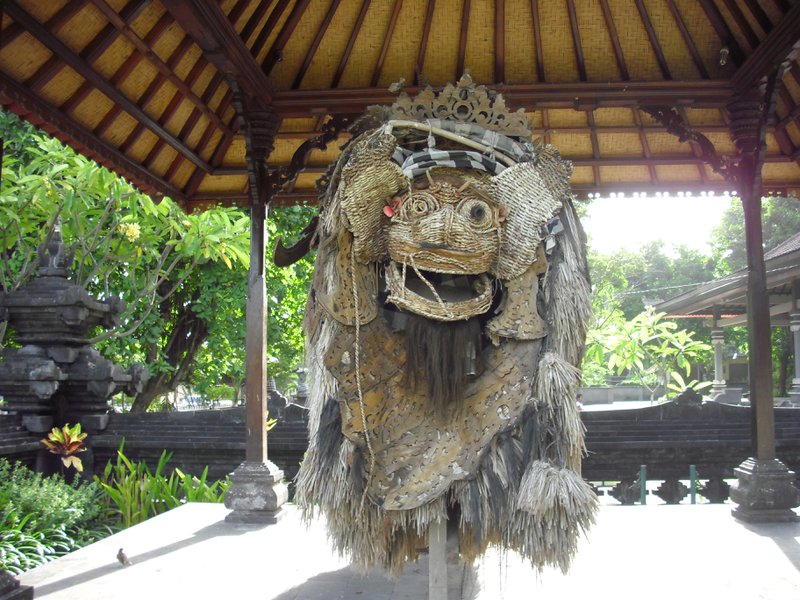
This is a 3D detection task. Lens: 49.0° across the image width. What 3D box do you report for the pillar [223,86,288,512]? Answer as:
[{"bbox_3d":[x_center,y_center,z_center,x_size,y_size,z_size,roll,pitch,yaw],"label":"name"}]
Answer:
[{"bbox_3d":[-1.229,0.058,7.601,0.427,3.597,0.427,-1,-5,4],"label":"pillar"}]

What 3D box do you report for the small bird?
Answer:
[{"bbox_3d":[-1.745,1.623,5.562,0.125,0.112,0.067,-4,-6,35],"label":"small bird"}]

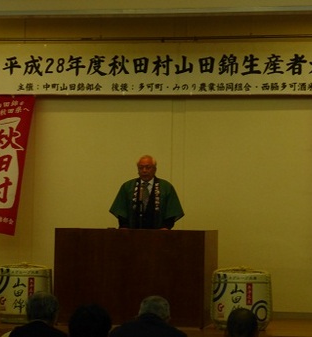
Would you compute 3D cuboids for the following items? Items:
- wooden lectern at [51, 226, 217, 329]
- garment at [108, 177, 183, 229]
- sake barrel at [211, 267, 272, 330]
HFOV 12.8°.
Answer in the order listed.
[{"bbox_3d":[-0.200,1.129,14.475,1.529,0.979,0.854,0,-3,11],"label":"wooden lectern"},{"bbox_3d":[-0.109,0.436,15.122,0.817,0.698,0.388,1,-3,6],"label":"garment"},{"bbox_3d":[0.865,1.311,13.998,0.609,0.606,0.609,0,-3,11],"label":"sake barrel"}]

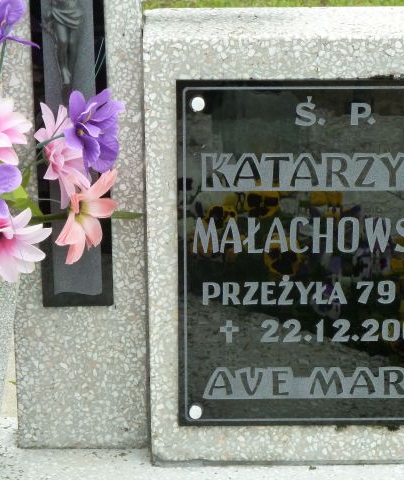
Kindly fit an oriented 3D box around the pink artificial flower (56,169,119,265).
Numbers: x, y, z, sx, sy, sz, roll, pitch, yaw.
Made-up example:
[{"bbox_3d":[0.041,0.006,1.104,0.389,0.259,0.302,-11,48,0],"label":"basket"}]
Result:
[{"bbox_3d":[-0.123,-0.025,2.512,0.052,0.100,0.068,19,27,42],"label":"pink artificial flower"}]

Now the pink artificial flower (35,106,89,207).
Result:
[{"bbox_3d":[-0.148,-0.090,2.510,0.045,0.110,0.080,10,22,39],"label":"pink artificial flower"}]

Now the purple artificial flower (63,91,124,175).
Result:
[{"bbox_3d":[-0.113,-0.114,2.480,0.070,0.090,0.058,-19,19,-42],"label":"purple artificial flower"}]

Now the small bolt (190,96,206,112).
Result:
[{"bbox_3d":[-0.004,-0.144,2.519,0.015,0.015,0.006,0,20,0],"label":"small bolt"}]

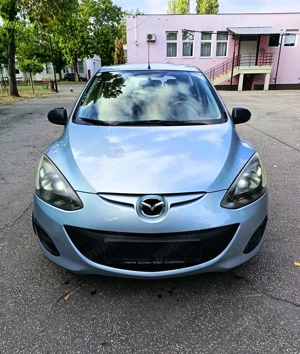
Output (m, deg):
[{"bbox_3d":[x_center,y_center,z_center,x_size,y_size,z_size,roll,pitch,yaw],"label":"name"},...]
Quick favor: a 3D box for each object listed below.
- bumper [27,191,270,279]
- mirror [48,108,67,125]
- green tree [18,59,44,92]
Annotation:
[{"bbox_3d":[0.015,0.318,1.823,1.660,0.560,0.500,0,21,-1],"label":"bumper"},{"bbox_3d":[-0.890,-0.594,2.697,0.205,0.145,0.120,0,21,-1],"label":"mirror"},{"bbox_3d":[-8.404,-7.223,19.847,1.980,2.250,1.980,0,21,-1],"label":"green tree"}]

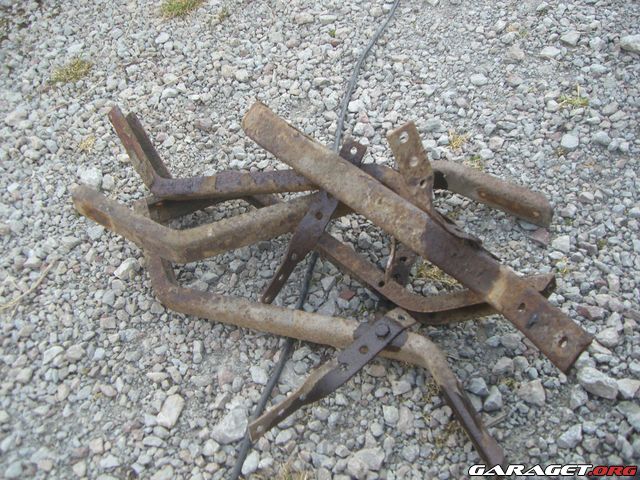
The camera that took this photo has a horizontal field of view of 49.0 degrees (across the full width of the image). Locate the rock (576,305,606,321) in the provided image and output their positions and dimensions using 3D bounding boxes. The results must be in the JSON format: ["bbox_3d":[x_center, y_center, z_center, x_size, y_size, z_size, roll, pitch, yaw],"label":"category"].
[{"bbox_3d":[0.452,0.122,1.170,0.044,0.018,0.023,9,51,8],"label":"rock"}]

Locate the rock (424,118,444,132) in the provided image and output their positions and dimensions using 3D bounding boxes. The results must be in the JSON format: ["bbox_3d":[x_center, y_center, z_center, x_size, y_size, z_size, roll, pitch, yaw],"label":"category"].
[{"bbox_3d":[0.243,-0.244,1.494,0.042,0.023,0.031,-4,52,-3],"label":"rock"}]

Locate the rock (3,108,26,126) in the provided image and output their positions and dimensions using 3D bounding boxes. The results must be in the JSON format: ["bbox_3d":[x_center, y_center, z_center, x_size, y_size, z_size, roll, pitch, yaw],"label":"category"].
[{"bbox_3d":[-0.654,-0.263,1.510,0.047,0.025,0.030,-24,56,-18],"label":"rock"}]

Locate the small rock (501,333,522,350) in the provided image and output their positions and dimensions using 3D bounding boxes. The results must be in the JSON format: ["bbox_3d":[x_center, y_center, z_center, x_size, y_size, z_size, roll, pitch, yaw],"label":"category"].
[{"bbox_3d":[0.319,0.169,1.172,0.035,0.021,0.030,6,52,5],"label":"small rock"}]

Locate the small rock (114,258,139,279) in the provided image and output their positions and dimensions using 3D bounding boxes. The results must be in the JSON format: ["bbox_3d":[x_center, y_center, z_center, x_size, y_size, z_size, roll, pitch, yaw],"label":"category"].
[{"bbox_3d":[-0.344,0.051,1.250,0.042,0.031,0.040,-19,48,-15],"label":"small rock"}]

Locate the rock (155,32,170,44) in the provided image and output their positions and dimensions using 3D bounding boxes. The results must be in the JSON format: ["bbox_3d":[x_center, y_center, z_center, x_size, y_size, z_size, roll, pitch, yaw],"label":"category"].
[{"bbox_3d":[-0.374,-0.480,1.675,0.035,0.020,0.025,-20,53,-16],"label":"rock"}]

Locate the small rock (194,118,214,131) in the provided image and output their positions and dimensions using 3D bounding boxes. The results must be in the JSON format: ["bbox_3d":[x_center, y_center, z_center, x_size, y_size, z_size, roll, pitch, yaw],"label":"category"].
[{"bbox_3d":[-0.246,-0.246,1.497,0.042,0.021,0.025,0,52,0],"label":"small rock"}]

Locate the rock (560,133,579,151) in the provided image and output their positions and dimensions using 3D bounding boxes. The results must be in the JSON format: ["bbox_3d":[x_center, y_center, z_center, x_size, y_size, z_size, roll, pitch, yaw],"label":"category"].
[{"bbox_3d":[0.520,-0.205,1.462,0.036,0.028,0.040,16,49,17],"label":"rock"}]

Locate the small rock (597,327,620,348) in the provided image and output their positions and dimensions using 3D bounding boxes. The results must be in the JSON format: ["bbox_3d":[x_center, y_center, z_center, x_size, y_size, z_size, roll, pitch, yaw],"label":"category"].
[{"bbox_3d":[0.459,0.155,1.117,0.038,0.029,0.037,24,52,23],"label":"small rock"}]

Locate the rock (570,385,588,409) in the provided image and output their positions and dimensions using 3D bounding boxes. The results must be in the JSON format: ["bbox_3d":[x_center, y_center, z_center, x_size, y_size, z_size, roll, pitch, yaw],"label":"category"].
[{"bbox_3d":[0.395,0.239,1.071,0.025,0.020,0.038,8,50,6],"label":"rock"}]

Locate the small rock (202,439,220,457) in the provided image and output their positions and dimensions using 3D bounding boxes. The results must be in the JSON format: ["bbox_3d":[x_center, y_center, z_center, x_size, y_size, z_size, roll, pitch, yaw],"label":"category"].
[{"bbox_3d":[-0.158,0.301,1.019,0.024,0.018,0.022,20,53,16],"label":"small rock"}]

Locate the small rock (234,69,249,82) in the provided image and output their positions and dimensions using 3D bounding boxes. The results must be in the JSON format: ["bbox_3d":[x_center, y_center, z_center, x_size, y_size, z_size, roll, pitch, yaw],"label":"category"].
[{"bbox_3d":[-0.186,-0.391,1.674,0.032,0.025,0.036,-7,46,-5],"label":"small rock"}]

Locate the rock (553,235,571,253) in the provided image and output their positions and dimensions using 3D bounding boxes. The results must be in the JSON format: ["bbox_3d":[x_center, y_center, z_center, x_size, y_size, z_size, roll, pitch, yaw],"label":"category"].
[{"bbox_3d":[0.447,0.006,1.299,0.030,0.021,0.036,0,52,0],"label":"rock"}]

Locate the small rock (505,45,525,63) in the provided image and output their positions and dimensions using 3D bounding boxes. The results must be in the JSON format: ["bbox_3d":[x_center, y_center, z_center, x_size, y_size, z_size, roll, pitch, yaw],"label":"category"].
[{"bbox_3d":[0.469,-0.449,1.696,0.048,0.038,0.049,11,47,13],"label":"small rock"}]

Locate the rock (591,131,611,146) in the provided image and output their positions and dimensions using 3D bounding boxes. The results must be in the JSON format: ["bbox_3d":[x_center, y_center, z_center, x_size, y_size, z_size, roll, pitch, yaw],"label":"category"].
[{"bbox_3d":[0.578,-0.208,1.445,0.036,0.024,0.030,6,50,5],"label":"rock"}]

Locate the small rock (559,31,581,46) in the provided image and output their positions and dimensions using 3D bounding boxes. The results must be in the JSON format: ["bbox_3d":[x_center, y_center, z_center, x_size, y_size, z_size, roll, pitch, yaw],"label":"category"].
[{"bbox_3d":[0.599,-0.482,1.680,0.045,0.027,0.038,-16,54,-12],"label":"small rock"}]

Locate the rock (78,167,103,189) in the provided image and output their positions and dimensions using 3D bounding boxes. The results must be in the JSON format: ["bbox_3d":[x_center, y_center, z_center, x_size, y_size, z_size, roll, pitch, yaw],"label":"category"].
[{"bbox_3d":[-0.465,-0.127,1.424,0.048,0.037,0.051,-19,48,-16],"label":"rock"}]

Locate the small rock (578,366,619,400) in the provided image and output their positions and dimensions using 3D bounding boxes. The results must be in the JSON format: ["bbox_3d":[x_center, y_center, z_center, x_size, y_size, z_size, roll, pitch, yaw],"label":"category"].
[{"bbox_3d":[0.427,0.221,1.080,0.058,0.036,0.042,21,53,17],"label":"small rock"}]

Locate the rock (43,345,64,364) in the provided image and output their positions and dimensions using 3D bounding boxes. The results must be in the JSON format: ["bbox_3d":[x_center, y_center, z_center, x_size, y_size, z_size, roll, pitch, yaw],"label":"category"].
[{"bbox_3d":[-0.439,0.189,1.157,0.019,0.018,0.039,38,61,26],"label":"rock"}]

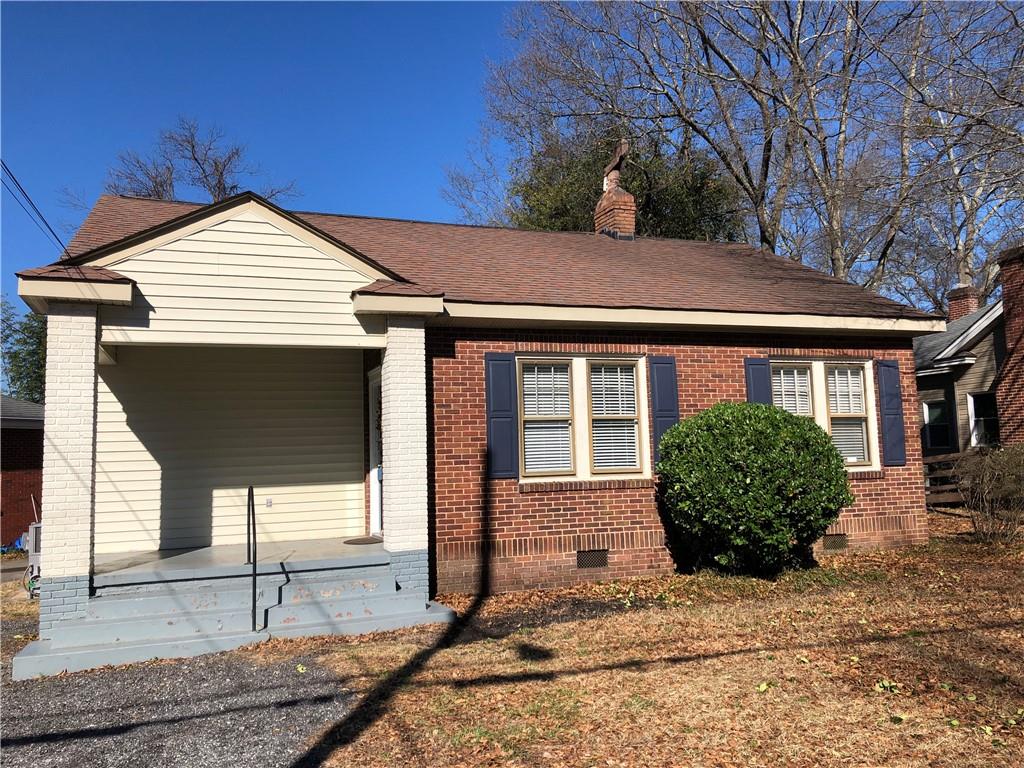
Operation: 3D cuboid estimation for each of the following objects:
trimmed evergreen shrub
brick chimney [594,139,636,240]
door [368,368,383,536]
[{"bbox_3d":[2.959,1.275,10.101,2.380,2.090,2.000,0,-6,-19],"label":"trimmed evergreen shrub"},{"bbox_3d":[1.998,-3.641,15.786,0.460,2.050,0.780,0,-6,-19],"label":"brick chimney"},{"bbox_3d":[-1.767,0.909,10.751,0.140,2.200,1.100,0,-6,-19],"label":"door"}]

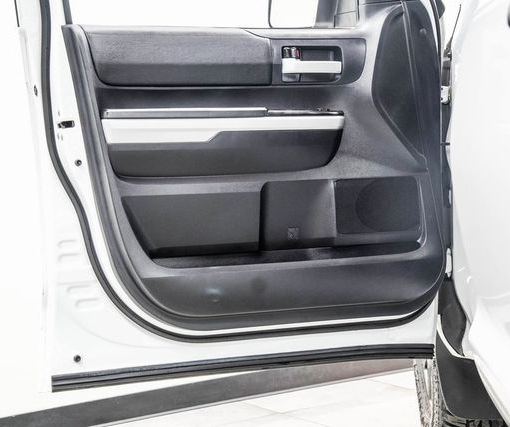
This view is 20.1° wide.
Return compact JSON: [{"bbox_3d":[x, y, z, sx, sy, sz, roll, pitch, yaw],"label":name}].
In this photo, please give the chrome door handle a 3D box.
[{"bbox_3d":[0.142,-0.369,3.620,0.155,0.037,0.033,-3,6,-24],"label":"chrome door handle"}]

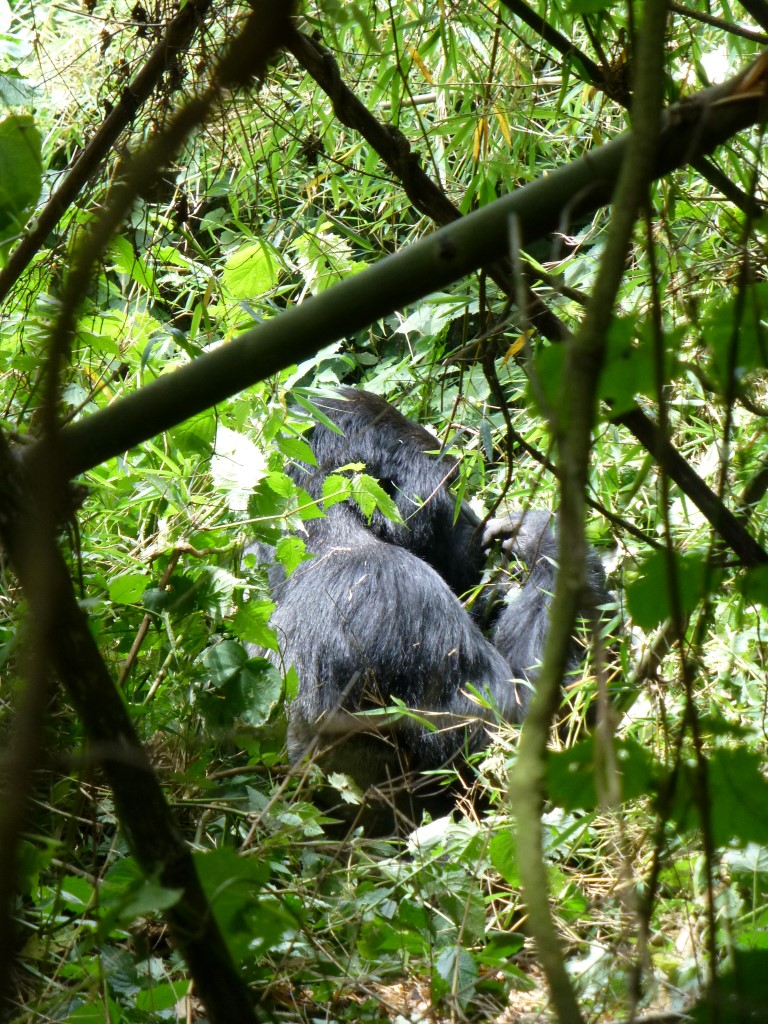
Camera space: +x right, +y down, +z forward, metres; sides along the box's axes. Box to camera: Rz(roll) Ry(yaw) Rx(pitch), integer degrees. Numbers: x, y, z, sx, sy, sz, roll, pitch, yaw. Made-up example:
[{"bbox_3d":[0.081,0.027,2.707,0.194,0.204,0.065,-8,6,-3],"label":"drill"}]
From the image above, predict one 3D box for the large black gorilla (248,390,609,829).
[{"bbox_3d":[0.094,0.194,8.800,0.660,0.800,0.580,-7,10,-40],"label":"large black gorilla"}]

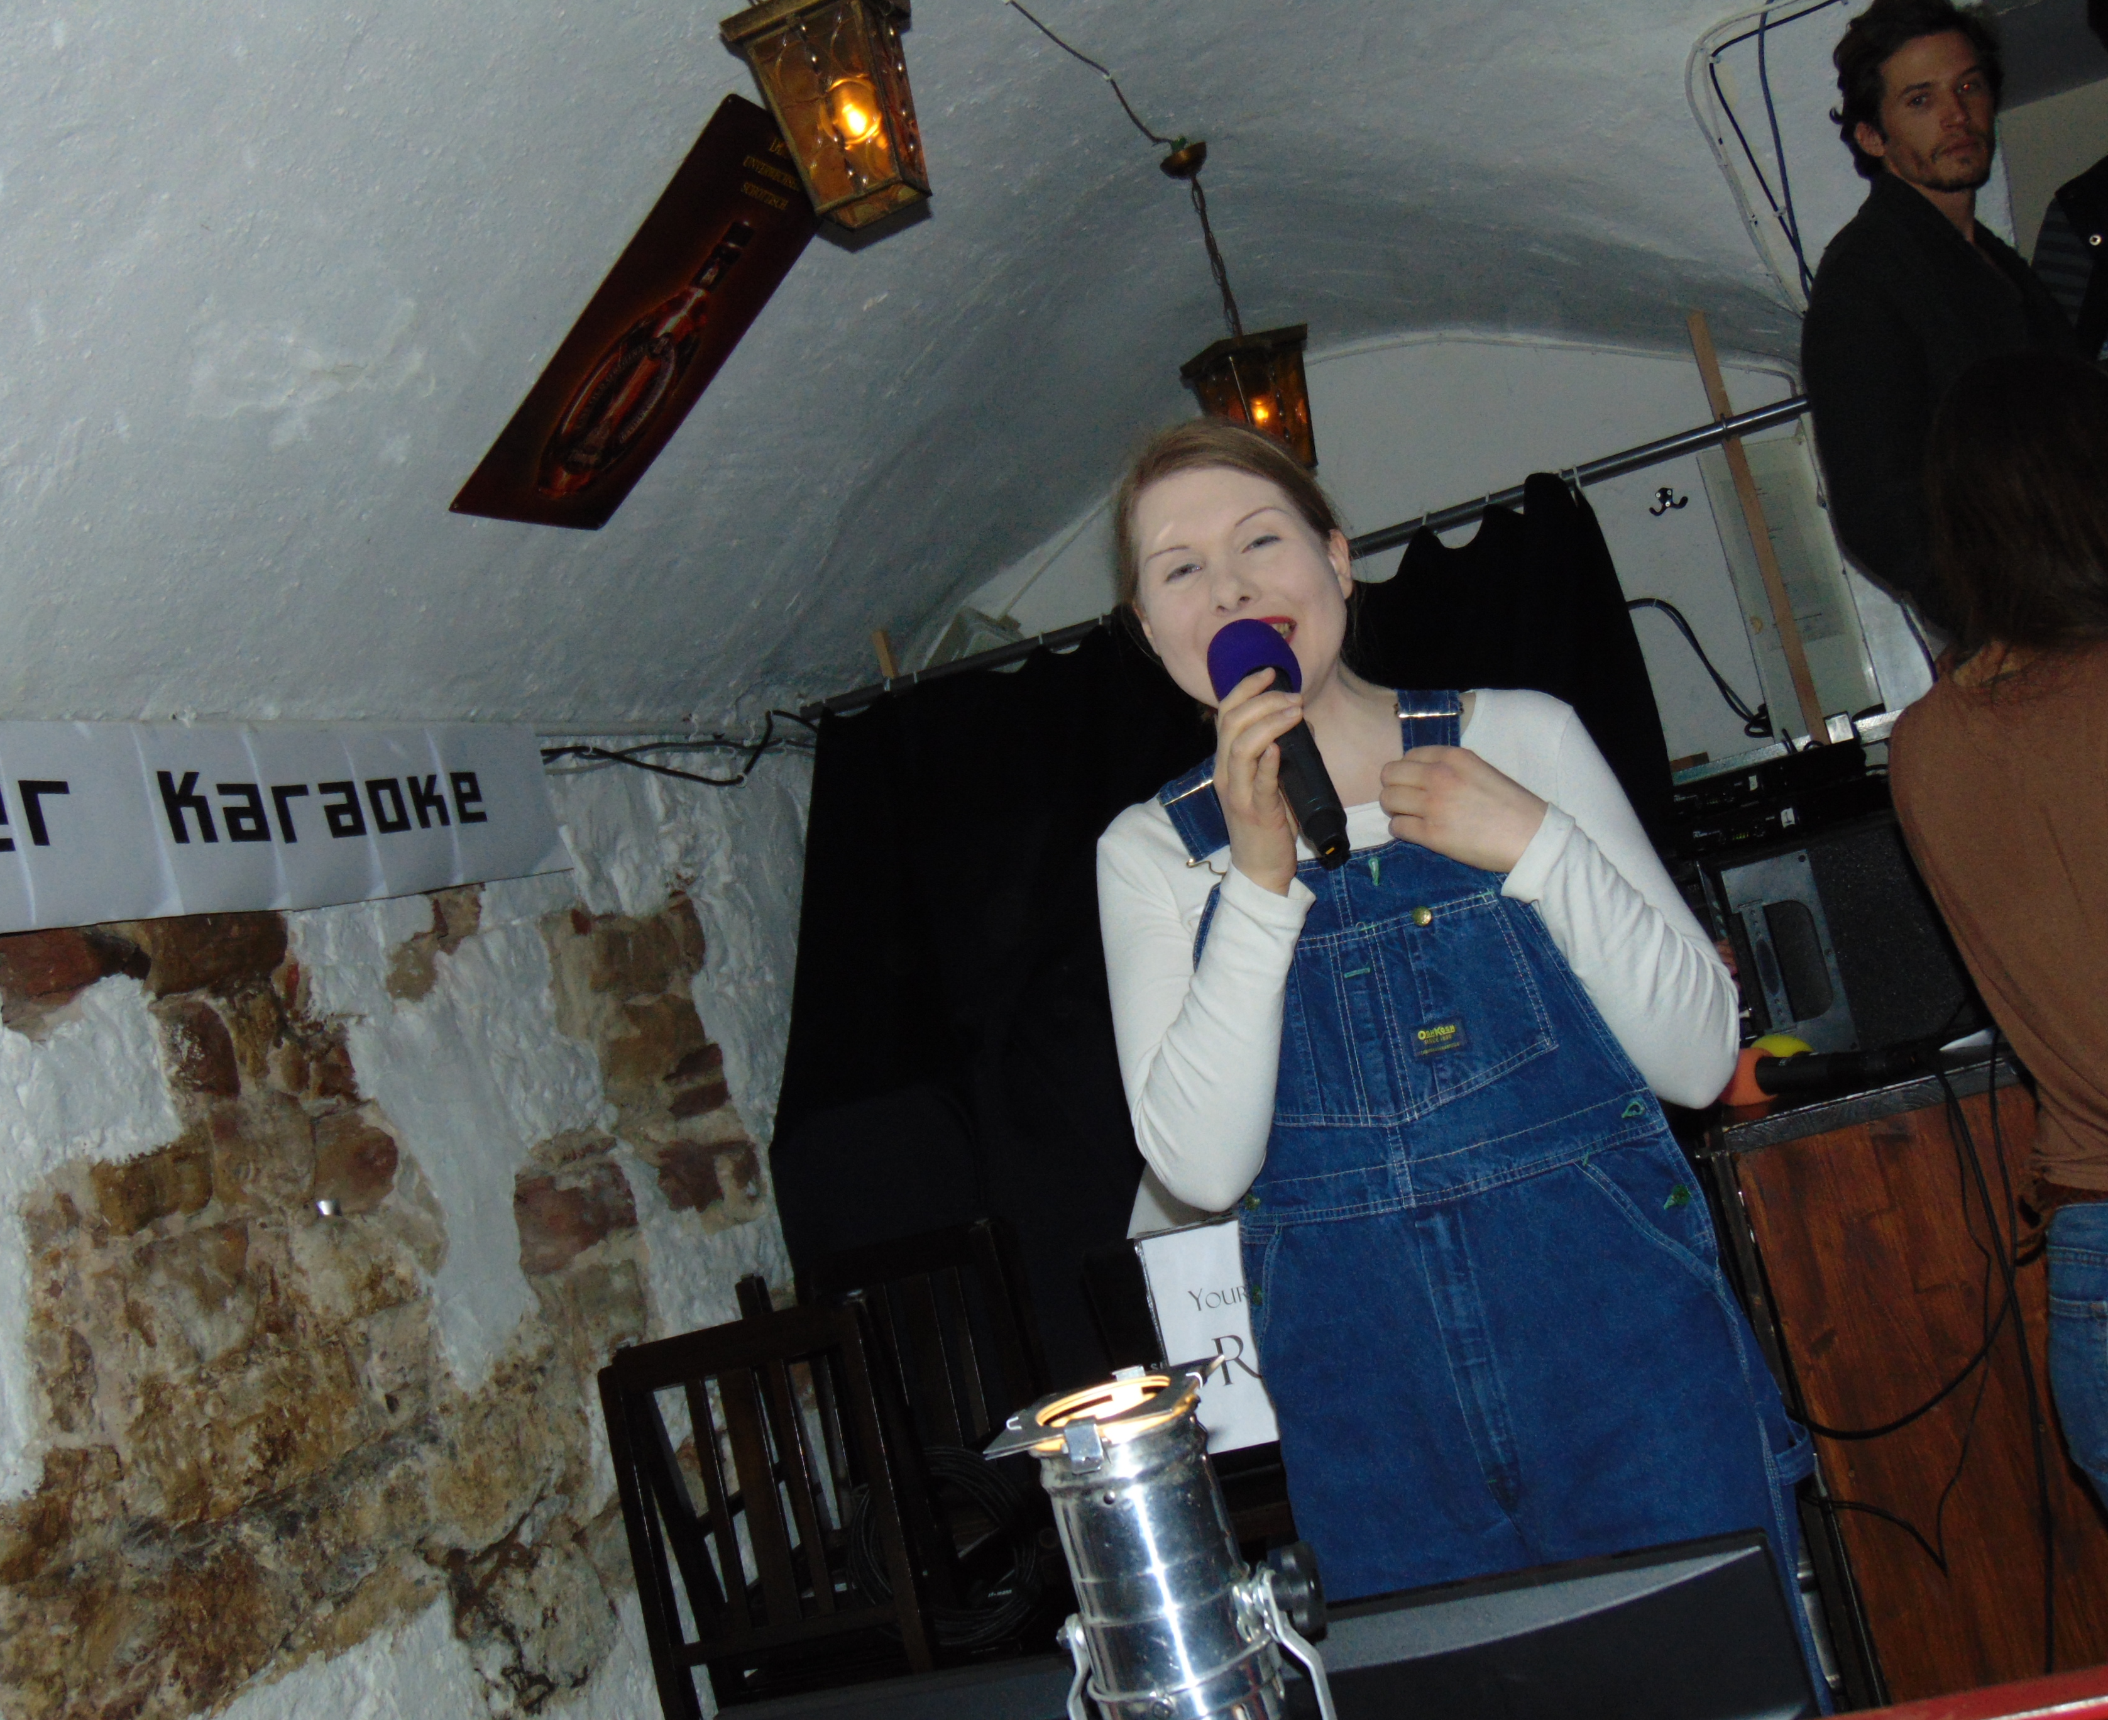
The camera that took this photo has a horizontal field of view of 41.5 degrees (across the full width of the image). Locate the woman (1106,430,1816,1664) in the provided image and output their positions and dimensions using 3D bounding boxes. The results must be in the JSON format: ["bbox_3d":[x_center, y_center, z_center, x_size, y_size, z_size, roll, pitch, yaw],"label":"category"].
[{"bbox_3d":[0.385,0.460,2.090,0.470,1.650,0.380,-16,-4,17],"label":"woman"}]

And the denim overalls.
[{"bbox_3d":[0.410,0.560,2.100,0.420,1.340,0.300,-16,-4,17],"label":"denim overalls"}]

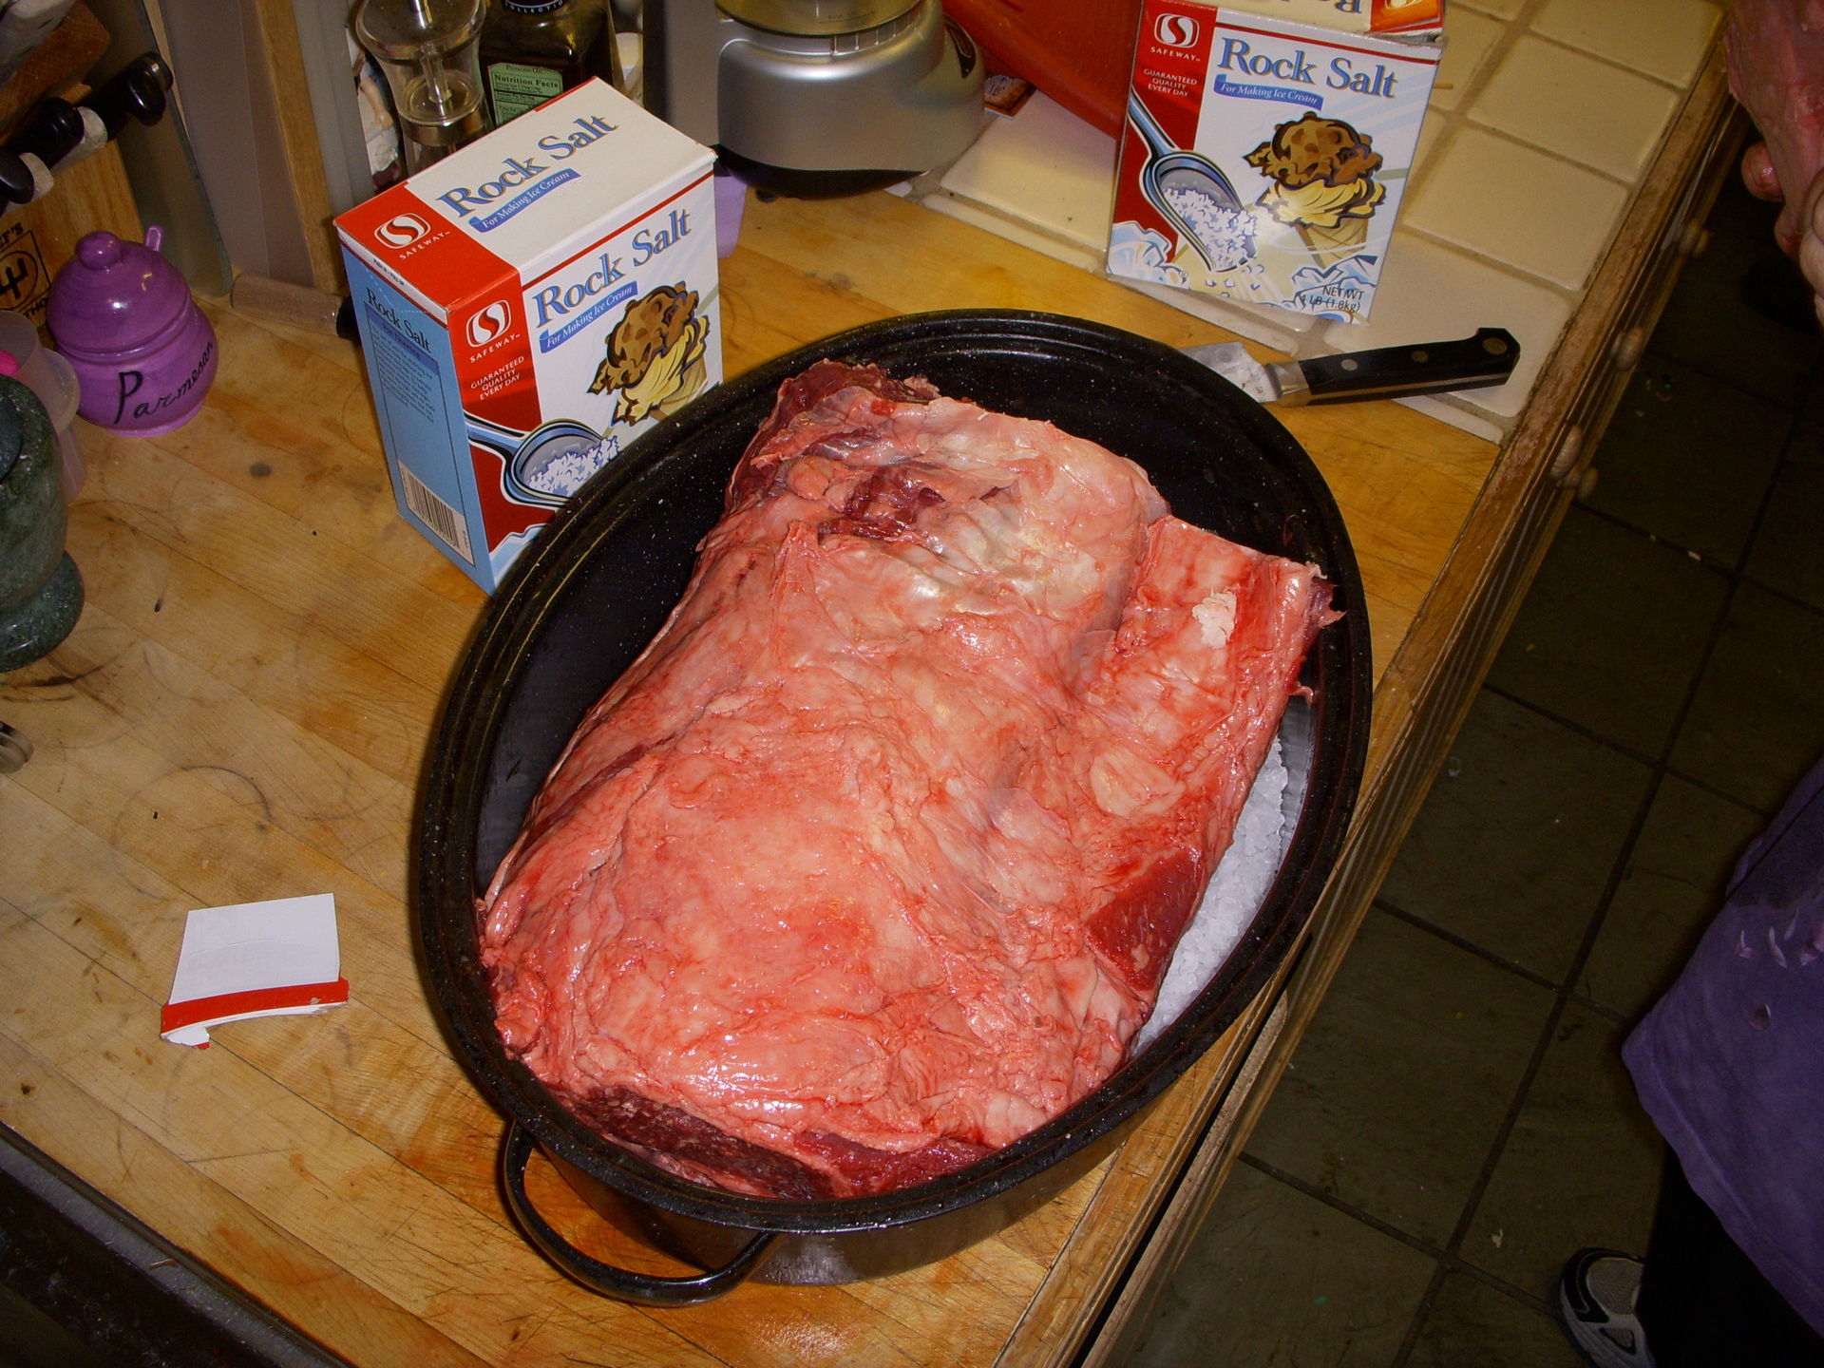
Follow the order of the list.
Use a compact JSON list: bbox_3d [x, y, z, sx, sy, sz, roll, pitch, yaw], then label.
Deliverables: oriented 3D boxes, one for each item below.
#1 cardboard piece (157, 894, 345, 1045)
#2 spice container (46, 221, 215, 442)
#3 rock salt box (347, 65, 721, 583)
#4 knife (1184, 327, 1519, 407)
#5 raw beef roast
[{"bbox_3d":[-0.267,0.117,0.816,0.073,0.009,0.066,-6,52,-7],"label":"cardboard piece"},{"bbox_3d":[-0.386,-0.177,0.981,0.076,0.108,0.075,1,51,-2],"label":"spice container"},{"bbox_3d":[-0.170,-0.160,0.935,0.076,0.175,0.150,37,59,24],"label":"rock salt box"},{"bbox_3d":[0.152,-0.159,1.050,0.345,0.022,0.048,-7,52,-9],"label":"knife"},{"bbox_3d":[-0.002,0.040,0.775,0.248,0.150,0.346,20,53,13],"label":"raw beef roast"}]

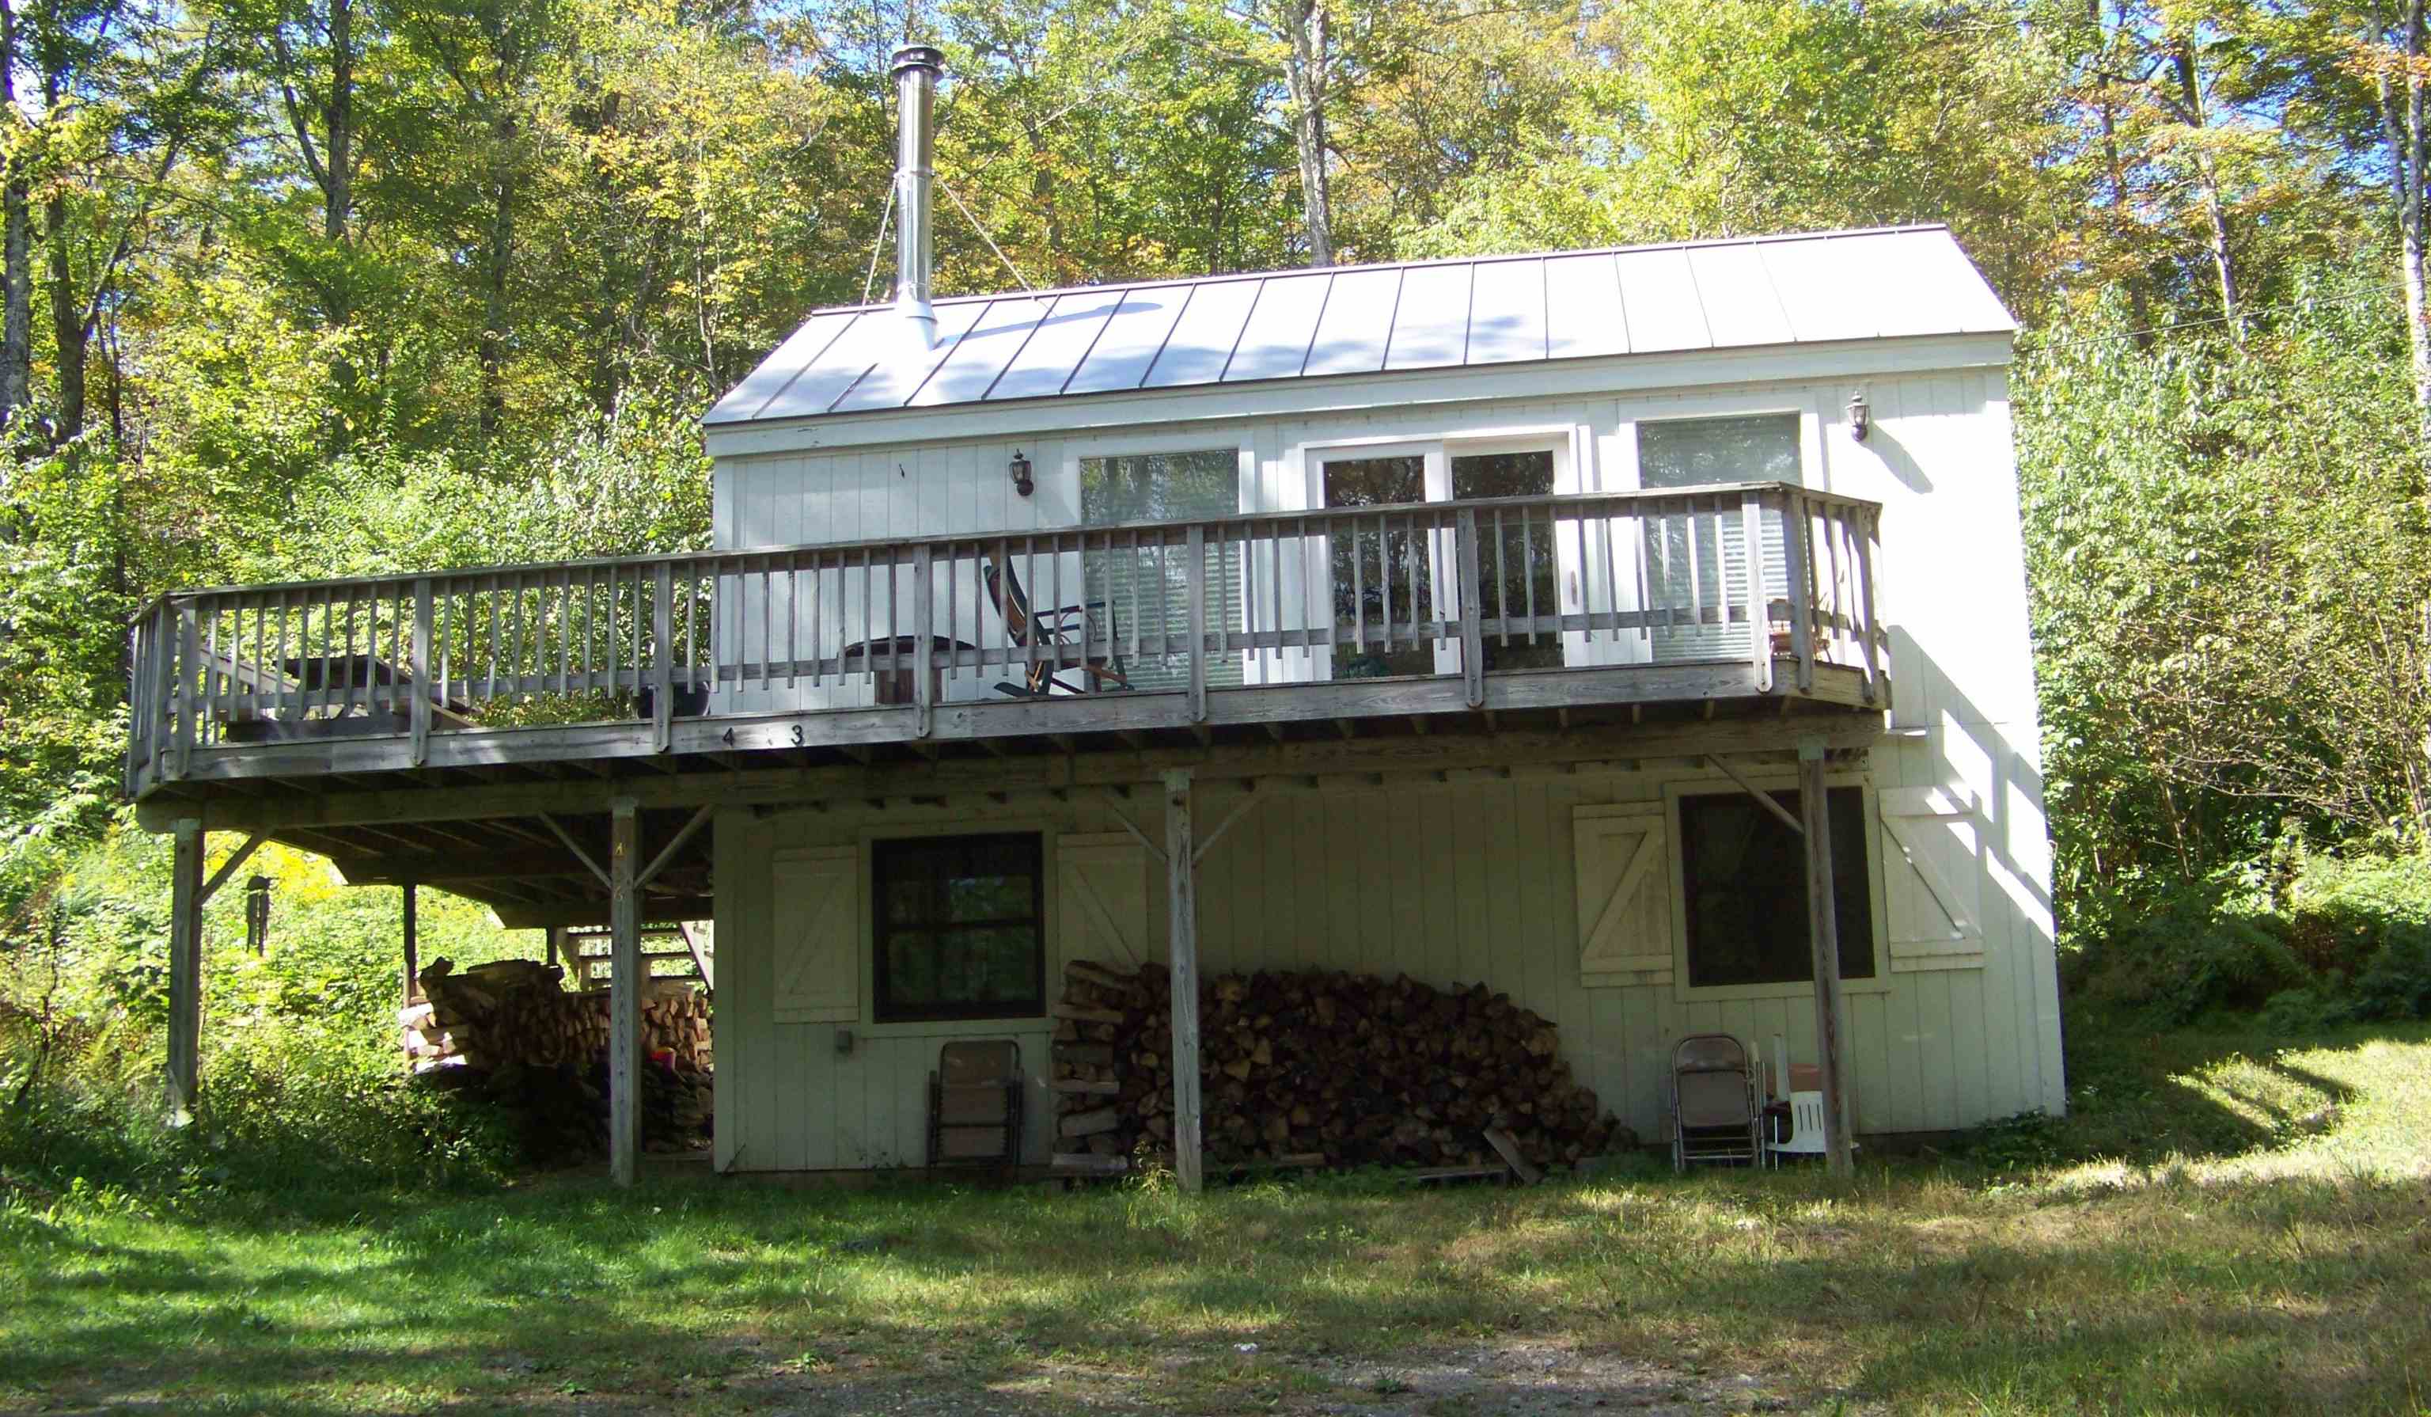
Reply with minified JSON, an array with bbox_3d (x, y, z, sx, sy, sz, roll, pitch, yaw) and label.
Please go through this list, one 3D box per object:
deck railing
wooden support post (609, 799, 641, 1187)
[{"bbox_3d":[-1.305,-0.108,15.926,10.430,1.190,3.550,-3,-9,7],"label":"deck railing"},{"bbox_3d":[-3.432,1.648,14.774,0.140,2.220,0.140,-3,-9,7],"label":"wooden support post"}]

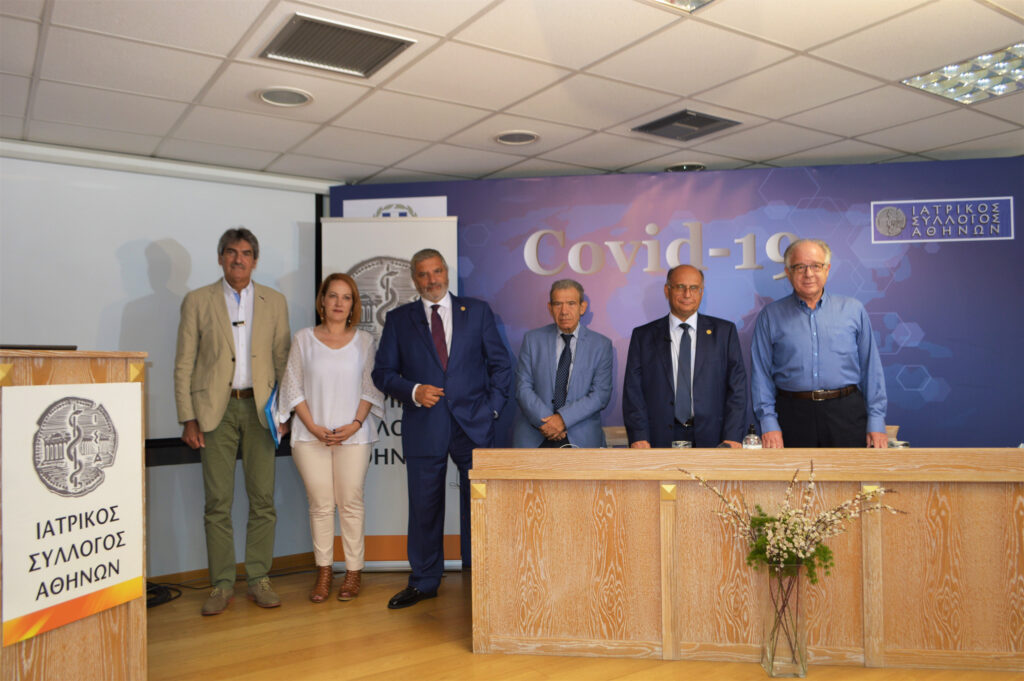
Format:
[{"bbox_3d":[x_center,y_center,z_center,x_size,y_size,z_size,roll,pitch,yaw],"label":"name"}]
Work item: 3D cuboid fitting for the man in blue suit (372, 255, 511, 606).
[{"bbox_3d":[-0.345,0.421,3.904,0.700,1.777,0.420,-1,-1,6],"label":"man in blue suit"}]

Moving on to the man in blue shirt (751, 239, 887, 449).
[{"bbox_3d":[1.456,0.404,3.604,0.630,1.761,0.380,-1,-1,14],"label":"man in blue shirt"}]

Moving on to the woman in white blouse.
[{"bbox_3d":[-0.918,0.485,3.925,0.530,1.663,0.330,-1,-1,-7],"label":"woman in white blouse"}]

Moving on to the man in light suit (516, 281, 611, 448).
[{"bbox_3d":[0.268,0.496,3.846,0.490,1.611,0.350,-1,-1,7],"label":"man in light suit"}]

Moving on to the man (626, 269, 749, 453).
[{"bbox_3d":[0.854,0.462,3.745,0.610,1.663,0.380,-1,-1,10],"label":"man"}]

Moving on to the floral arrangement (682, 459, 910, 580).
[{"bbox_3d":[1.049,0.681,2.870,0.840,0.450,0.380,-1,-1,6],"label":"floral arrangement"}]

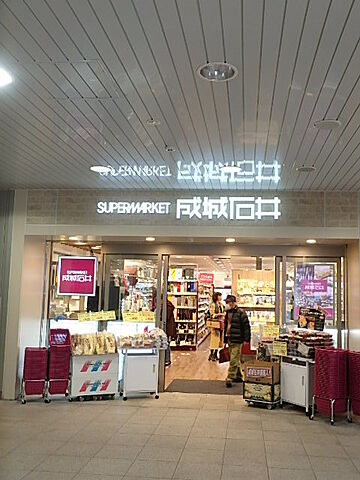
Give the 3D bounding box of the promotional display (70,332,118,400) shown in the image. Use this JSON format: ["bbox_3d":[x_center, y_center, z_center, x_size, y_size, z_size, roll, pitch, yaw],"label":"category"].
[{"bbox_3d":[-1.291,1.852,7.014,0.690,0.927,0.390,5,-7,-26],"label":"promotional display"}]

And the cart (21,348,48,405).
[{"bbox_3d":[-2.014,1.880,6.679,0.350,0.760,0.440,3,-7,-15],"label":"cart"}]

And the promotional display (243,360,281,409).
[{"bbox_3d":[1.161,2.037,6.702,0.450,0.620,0.330,-2,-7,31],"label":"promotional display"}]

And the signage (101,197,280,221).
[{"bbox_3d":[0.093,-0.448,6.677,2.616,0.317,0.080,1,-6,8],"label":"signage"}]

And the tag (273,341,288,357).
[{"bbox_3d":[1.399,1.535,6.594,0.222,0.205,0.012,-2,-7,26],"label":"tag"}]

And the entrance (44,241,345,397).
[{"bbox_3d":[0.166,1.230,7.565,4.828,2.363,0.250,1,-6,8],"label":"entrance"}]

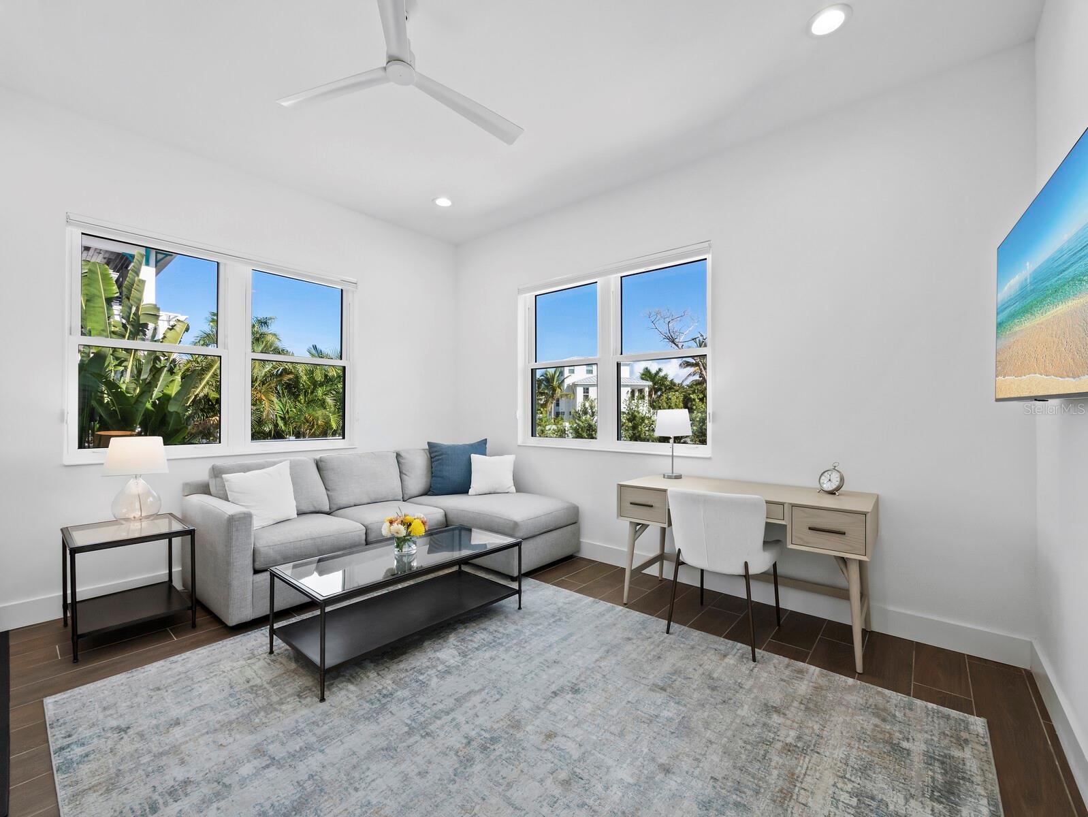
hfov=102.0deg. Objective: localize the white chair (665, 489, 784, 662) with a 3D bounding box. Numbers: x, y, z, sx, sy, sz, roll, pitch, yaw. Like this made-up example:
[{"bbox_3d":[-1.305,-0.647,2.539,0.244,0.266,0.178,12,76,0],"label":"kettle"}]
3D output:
[{"bbox_3d":[1.054,0.864,2.519,0.520,0.815,0.550,0,-1,39],"label":"white chair"}]

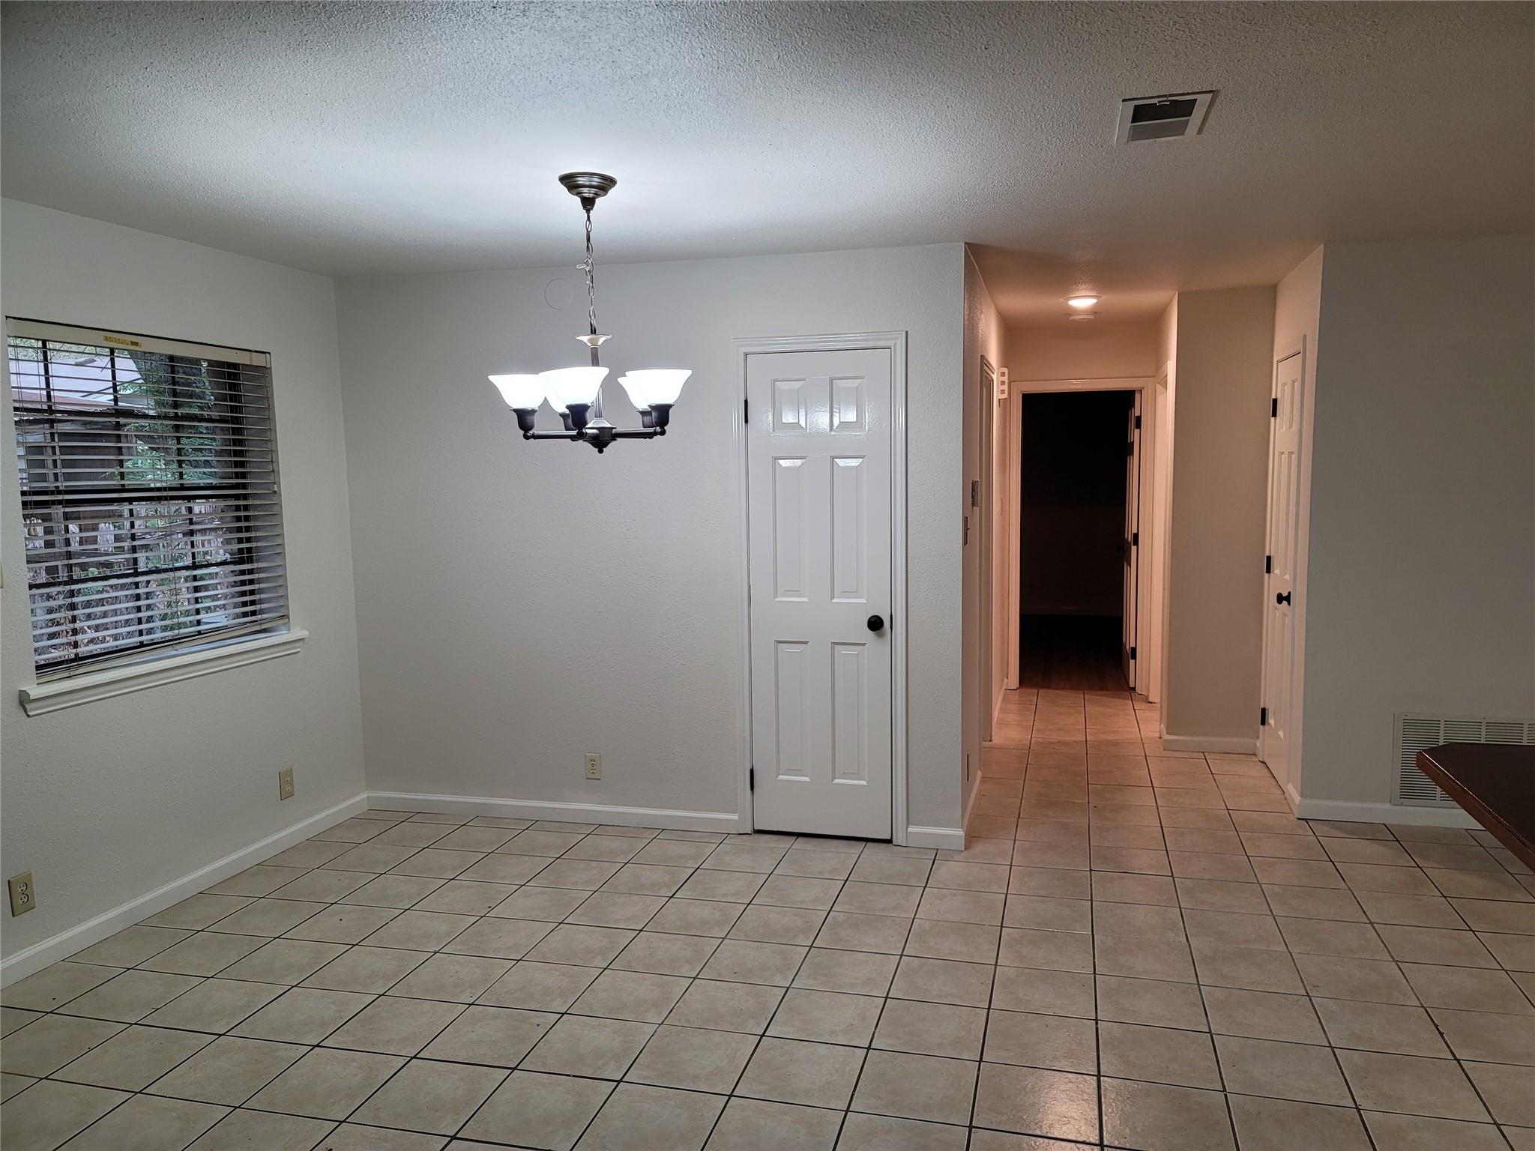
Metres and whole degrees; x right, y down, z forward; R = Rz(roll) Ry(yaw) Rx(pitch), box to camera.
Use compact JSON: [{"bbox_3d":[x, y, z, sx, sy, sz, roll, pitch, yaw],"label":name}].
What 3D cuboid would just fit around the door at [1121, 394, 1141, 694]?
[{"bbox_3d":[2.599,-0.265,7.904,0.036,2.030,0.762,0,6,15],"label":"door"}]

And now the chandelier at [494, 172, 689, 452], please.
[{"bbox_3d":[-0.540,-0.780,3.353,0.615,0.815,0.615,-2,6,-8],"label":"chandelier"}]

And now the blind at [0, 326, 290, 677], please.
[{"bbox_3d":[-2.251,-0.285,4.120,0.055,1.165,1.200,0,6,15],"label":"blind"}]

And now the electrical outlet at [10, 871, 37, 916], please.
[{"bbox_3d":[-2.380,1.013,3.539,0.008,0.121,0.079,0,6,15],"label":"electrical outlet"}]

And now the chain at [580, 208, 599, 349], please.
[{"bbox_3d":[-0.532,-0.894,3.343,0.040,0.420,0.040,-2,6,-8],"label":"chain"}]

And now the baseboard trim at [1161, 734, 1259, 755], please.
[{"bbox_3d":[2.388,0.915,5.987,0.466,0.083,0.014,0,6,15],"label":"baseboard trim"}]

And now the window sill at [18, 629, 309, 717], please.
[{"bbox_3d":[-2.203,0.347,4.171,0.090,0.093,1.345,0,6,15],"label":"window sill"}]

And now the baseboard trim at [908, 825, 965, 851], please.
[{"bbox_3d":[0.698,1.086,4.576,0.234,0.084,0.014,0,6,15],"label":"baseboard trim"}]

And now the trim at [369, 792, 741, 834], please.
[{"bbox_3d":[-1.008,1.076,5.040,1.835,0.083,0.014,0,6,15],"label":"trim"}]

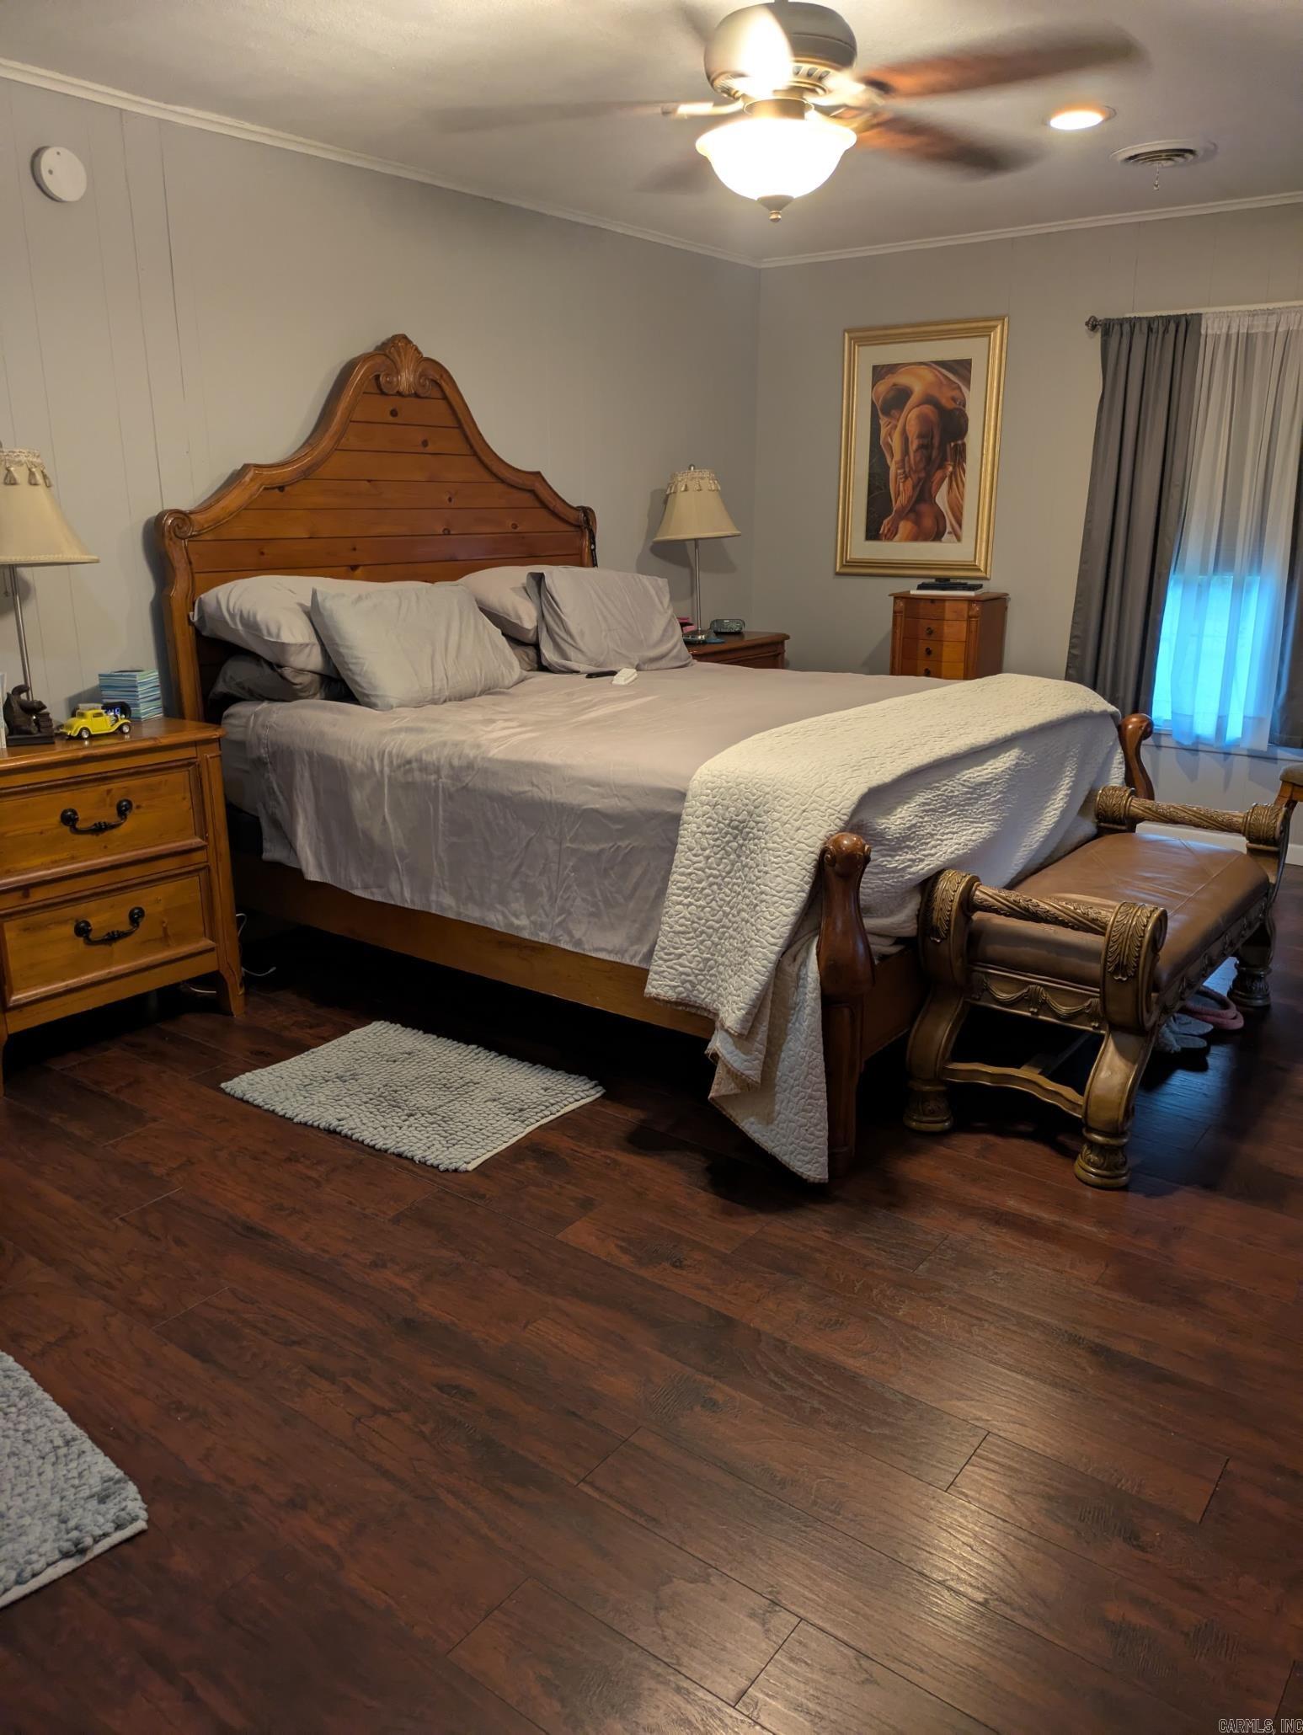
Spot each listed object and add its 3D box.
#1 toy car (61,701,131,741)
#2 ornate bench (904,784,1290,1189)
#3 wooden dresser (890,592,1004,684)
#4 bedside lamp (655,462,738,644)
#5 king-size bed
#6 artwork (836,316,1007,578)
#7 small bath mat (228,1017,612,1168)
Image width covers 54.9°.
[{"bbox_3d":[-1.502,-0.392,3.392,0.168,0.068,0.073,-14,21,-38],"label":"toy car"},{"bbox_3d":[1.203,0.204,3.233,0.541,0.620,1.375,12,20,34],"label":"ornate bench"},{"bbox_3d":[1.294,-0.705,5.608,0.445,1.010,0.314,12,20,35],"label":"wooden dresser"},{"bbox_3d":[0.191,-1.362,5.454,0.375,0.765,0.375,0,17,0],"label":"bedside lamp"},{"bbox_3d":[0.079,-0.650,3.808,2.270,1.927,2.038,12,20,34],"label":"king-size bed"},{"bbox_3d":[1.176,-1.833,5.564,0.751,1.066,0.040,12,20,35],"label":"artwork"},{"bbox_3d":[-0.591,0.540,3.137,0.781,0.025,0.492,11,20,32],"label":"small bath mat"}]

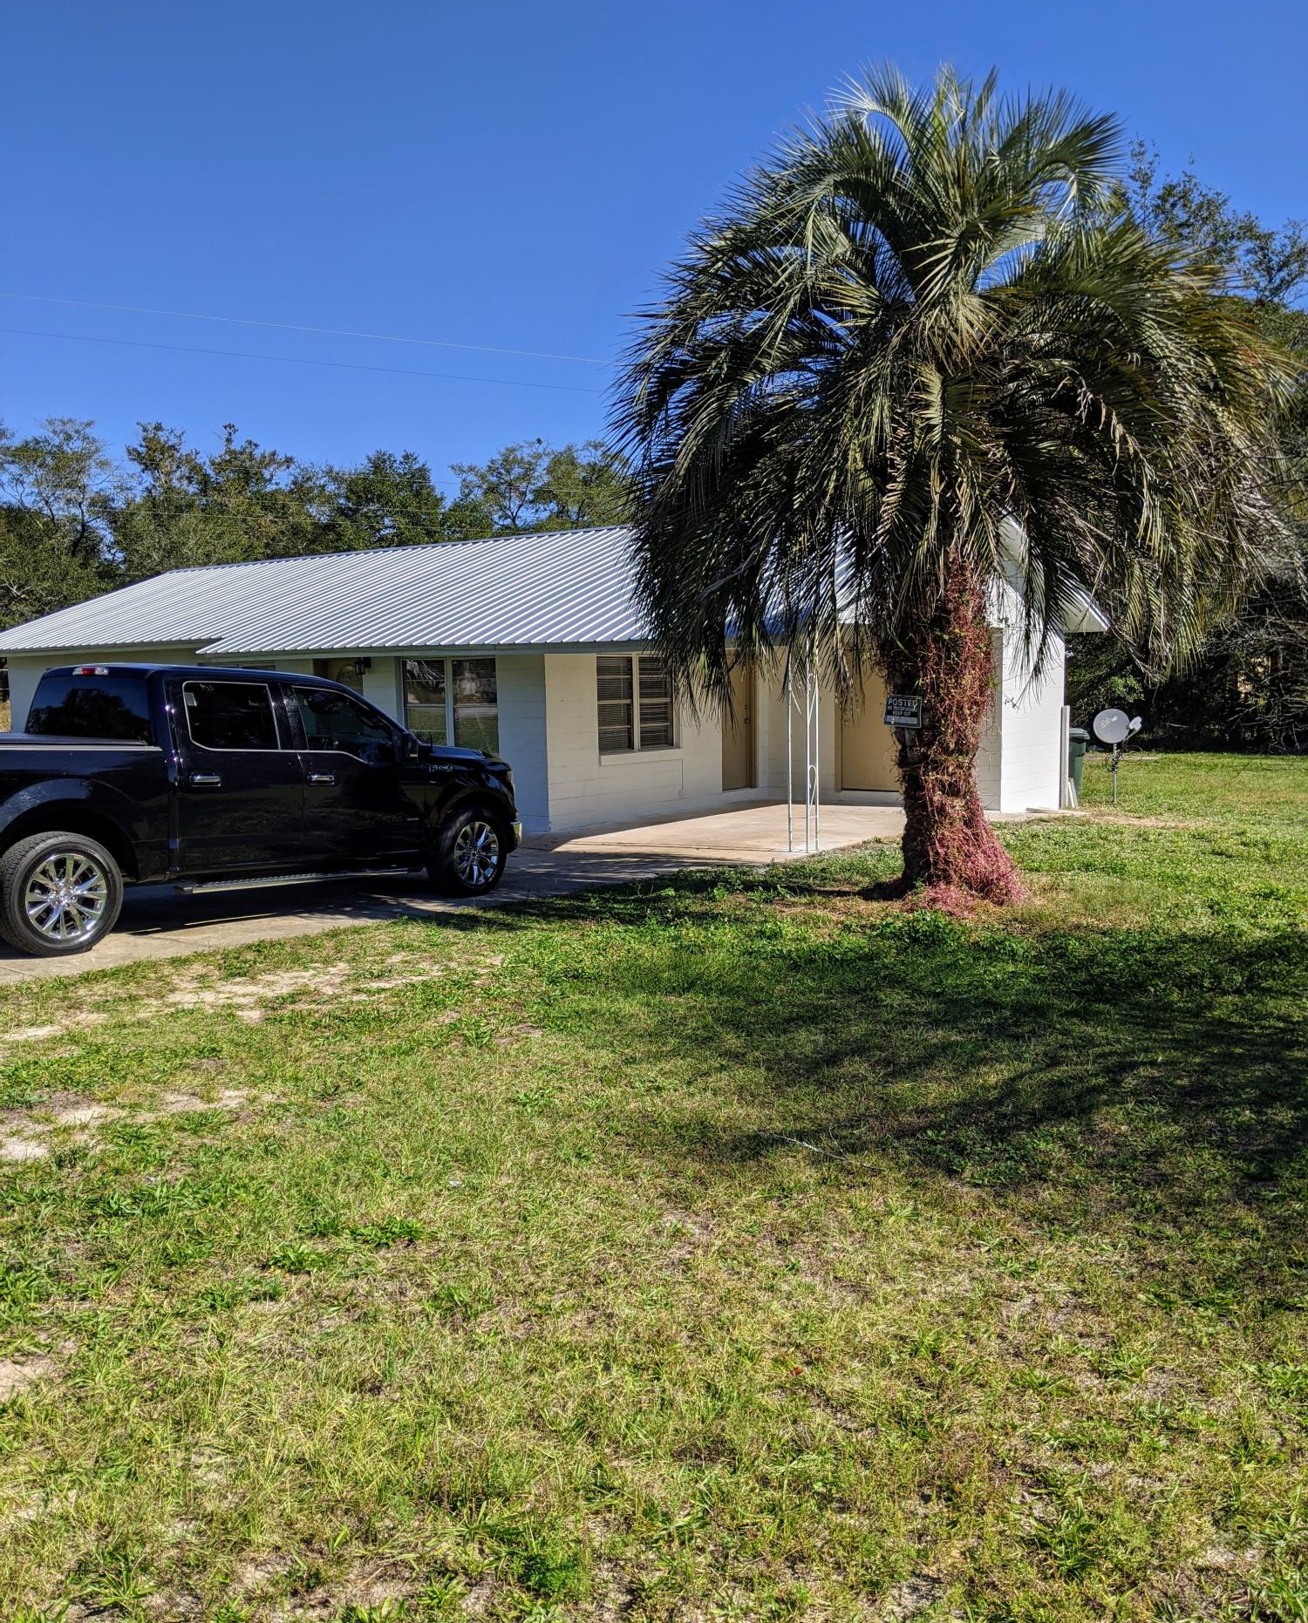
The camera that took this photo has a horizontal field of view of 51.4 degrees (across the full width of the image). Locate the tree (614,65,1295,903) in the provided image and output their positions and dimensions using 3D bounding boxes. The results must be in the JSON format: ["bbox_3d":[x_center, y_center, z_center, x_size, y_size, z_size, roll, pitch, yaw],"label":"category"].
[{"bbox_3d":[2.320,-2.470,10.900,5.200,6.300,5.200,0,6,12],"label":"tree"}]

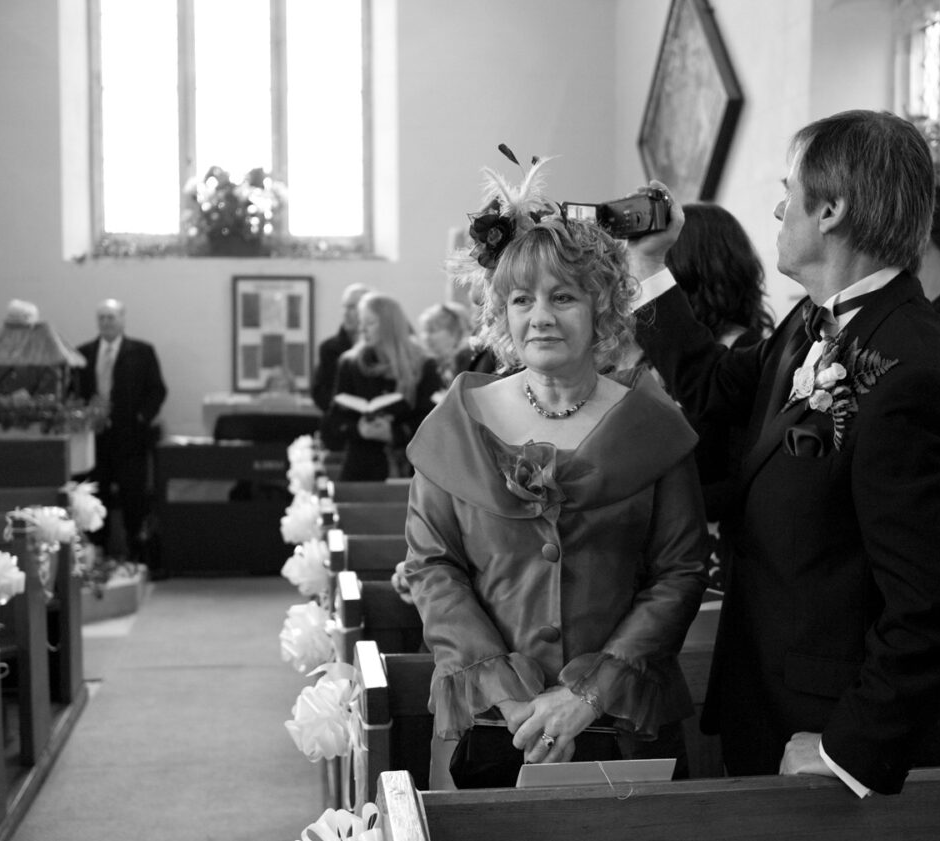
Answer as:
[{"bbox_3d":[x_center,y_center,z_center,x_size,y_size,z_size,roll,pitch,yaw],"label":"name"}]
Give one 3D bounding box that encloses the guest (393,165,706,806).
[{"bbox_3d":[0.138,0.450,2.169,0.500,1.744,0.420,0,4,5],"label":"guest"}]

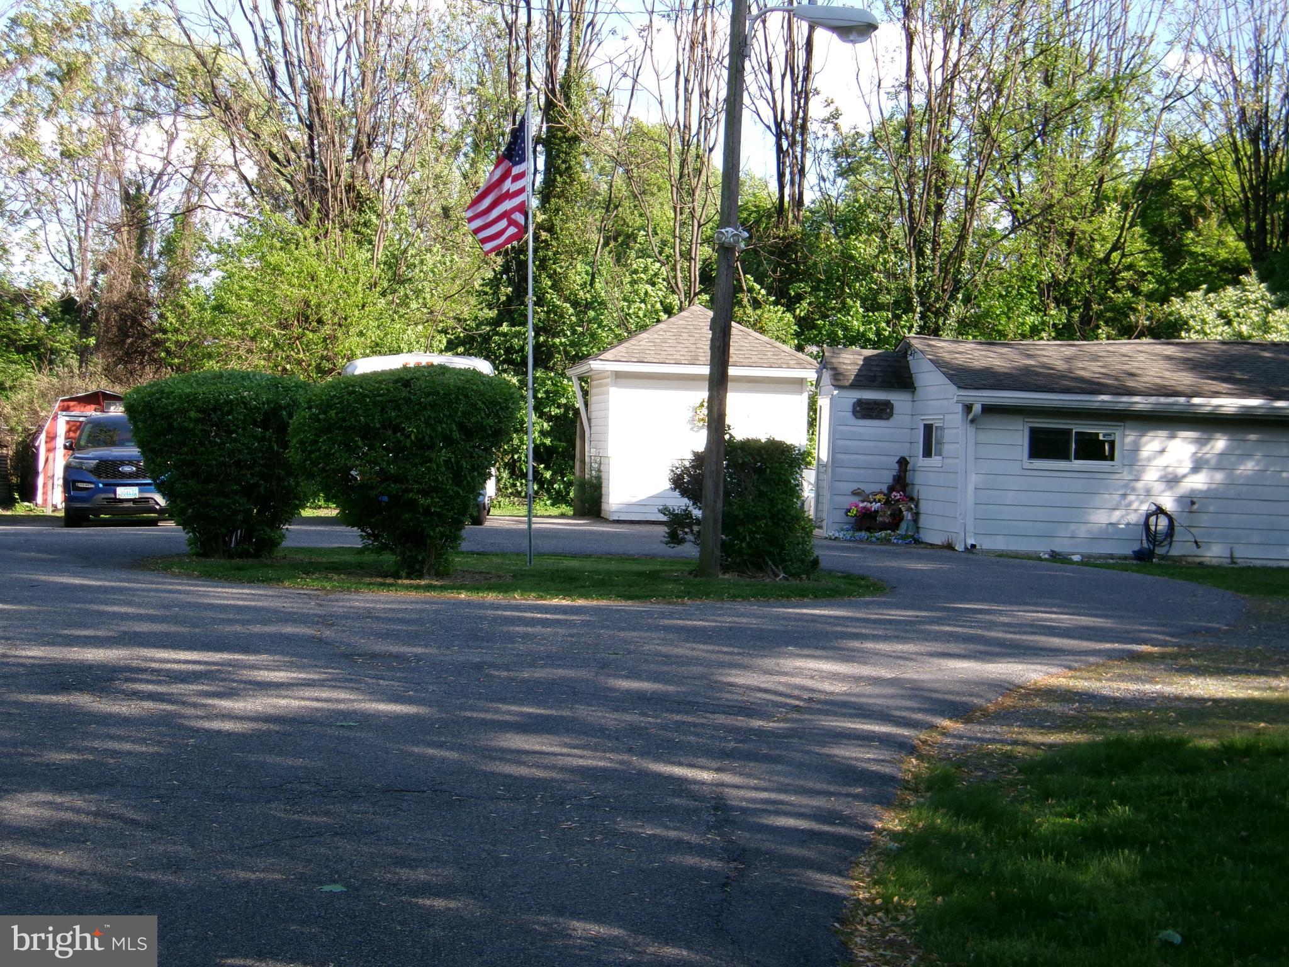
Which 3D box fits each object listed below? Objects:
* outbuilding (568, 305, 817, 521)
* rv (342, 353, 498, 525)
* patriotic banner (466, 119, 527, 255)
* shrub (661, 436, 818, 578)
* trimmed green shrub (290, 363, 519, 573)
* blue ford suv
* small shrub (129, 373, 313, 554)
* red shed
[{"bbox_3d":[0.841,-1.239,46.800,3.900,3.800,3.900,2,1,-6],"label":"outbuilding"},{"bbox_3d":[-3.858,-0.768,45.700,2.450,2.850,6.600,2,1,-3],"label":"rv"},{"bbox_3d":[-1.822,-3.664,32.200,0.780,1.680,0.350,2,1,-6],"label":"patriotic banner"},{"bbox_3d":[1.146,0.273,31.400,1.880,1.700,1.700,2,1,2],"label":"shrub"},{"bbox_3d":[-2.641,-0.140,28.900,2.550,2.360,2.350,2,1,-5],"label":"trimmed green shrub"},{"bbox_3d":[-8.365,-0.235,42.000,2.080,1.780,5.050,2,1,-12],"label":"blue ford suv"},{"bbox_3d":[-5.272,-0.256,32.300,2.360,2.300,2.250,2,1,-9],"label":"small shrub"},{"bbox_3d":[-10.918,-0.701,52.739,2.450,2.330,2.900,2,1,-7],"label":"red shed"}]

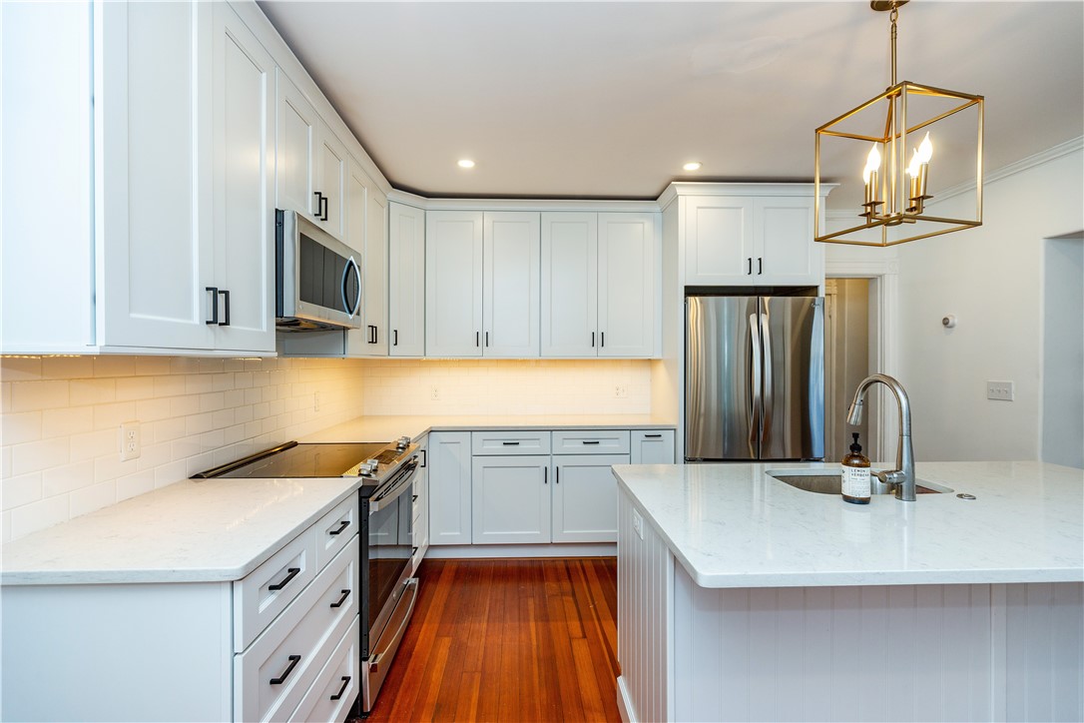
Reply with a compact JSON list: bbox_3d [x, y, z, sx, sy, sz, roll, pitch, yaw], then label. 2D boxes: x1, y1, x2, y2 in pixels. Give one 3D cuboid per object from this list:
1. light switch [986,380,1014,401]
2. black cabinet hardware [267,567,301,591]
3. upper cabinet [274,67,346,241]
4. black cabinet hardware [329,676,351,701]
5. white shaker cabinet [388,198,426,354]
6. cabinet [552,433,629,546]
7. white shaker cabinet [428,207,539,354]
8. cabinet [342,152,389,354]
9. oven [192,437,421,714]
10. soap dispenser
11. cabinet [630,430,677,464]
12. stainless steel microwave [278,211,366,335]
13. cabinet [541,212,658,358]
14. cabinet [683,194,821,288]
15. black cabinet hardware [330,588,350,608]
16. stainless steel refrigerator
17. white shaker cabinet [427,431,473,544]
[{"bbox_3d":[2.923,0.189,3.078,0.020,0.126,0.163,0,0,-2],"label":"light switch"},{"bbox_3d":[-0.663,0.563,1.244,0.031,0.011,0.107,0,0,-2],"label":"black cabinet hardware"},{"bbox_3d":[-1.171,-0.840,2.153,0.331,0.537,0.750,0,0,-2],"label":"upper cabinet"},{"bbox_3d":[-0.680,1.104,1.632,0.031,0.011,0.107,0,0,-2],"label":"black cabinet hardware"},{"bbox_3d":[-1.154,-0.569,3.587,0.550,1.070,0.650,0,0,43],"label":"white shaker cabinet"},{"bbox_3d":[0.324,0.850,3.575,0.539,0.766,0.615,0,0,-2],"label":"cabinet"},{"bbox_3d":[-0.436,-0.567,3.682,0.840,1.066,0.328,0,0,-2],"label":"white shaker cabinet"},{"bbox_3d":[-1.204,-0.572,2.908,0.331,1.077,0.760,0,0,-2],"label":"cabinet"},{"bbox_3d":[-0.980,0.890,2.198,0.705,0.934,0.760,0,0,-2],"label":"oven"},{"bbox_3d":[1.003,0.337,1.536,0.076,0.216,0.076,0,0,18],"label":"soap dispenser"},{"bbox_3d":[0.739,0.899,3.579,0.306,0.876,0.626,0,0,-2],"label":"cabinet"},{"bbox_3d":[-1.130,-0.368,2.168,0.415,0.408,0.750,0,0,-2],"label":"stainless steel microwave"},{"bbox_3d":[0.415,-0.571,3.740,0.862,1.072,0.330,0,0,-2],"label":"cabinet"},{"bbox_3d":[1.406,-0.807,3.562,0.933,0.613,0.655,0,0,-2],"label":"cabinet"},{"bbox_3d":[-0.679,0.800,1.631,0.031,0.011,0.107,0,0,-2],"label":"black cabinet hardware"},{"bbox_3d":[1.387,0.455,3.494,0.907,1.765,0.800,0,0,-2],"label":"stainless steel refrigerator"},{"bbox_3d":[-0.625,0.850,3.536,0.285,0.764,0.615,0,0,-2],"label":"white shaker cabinet"}]

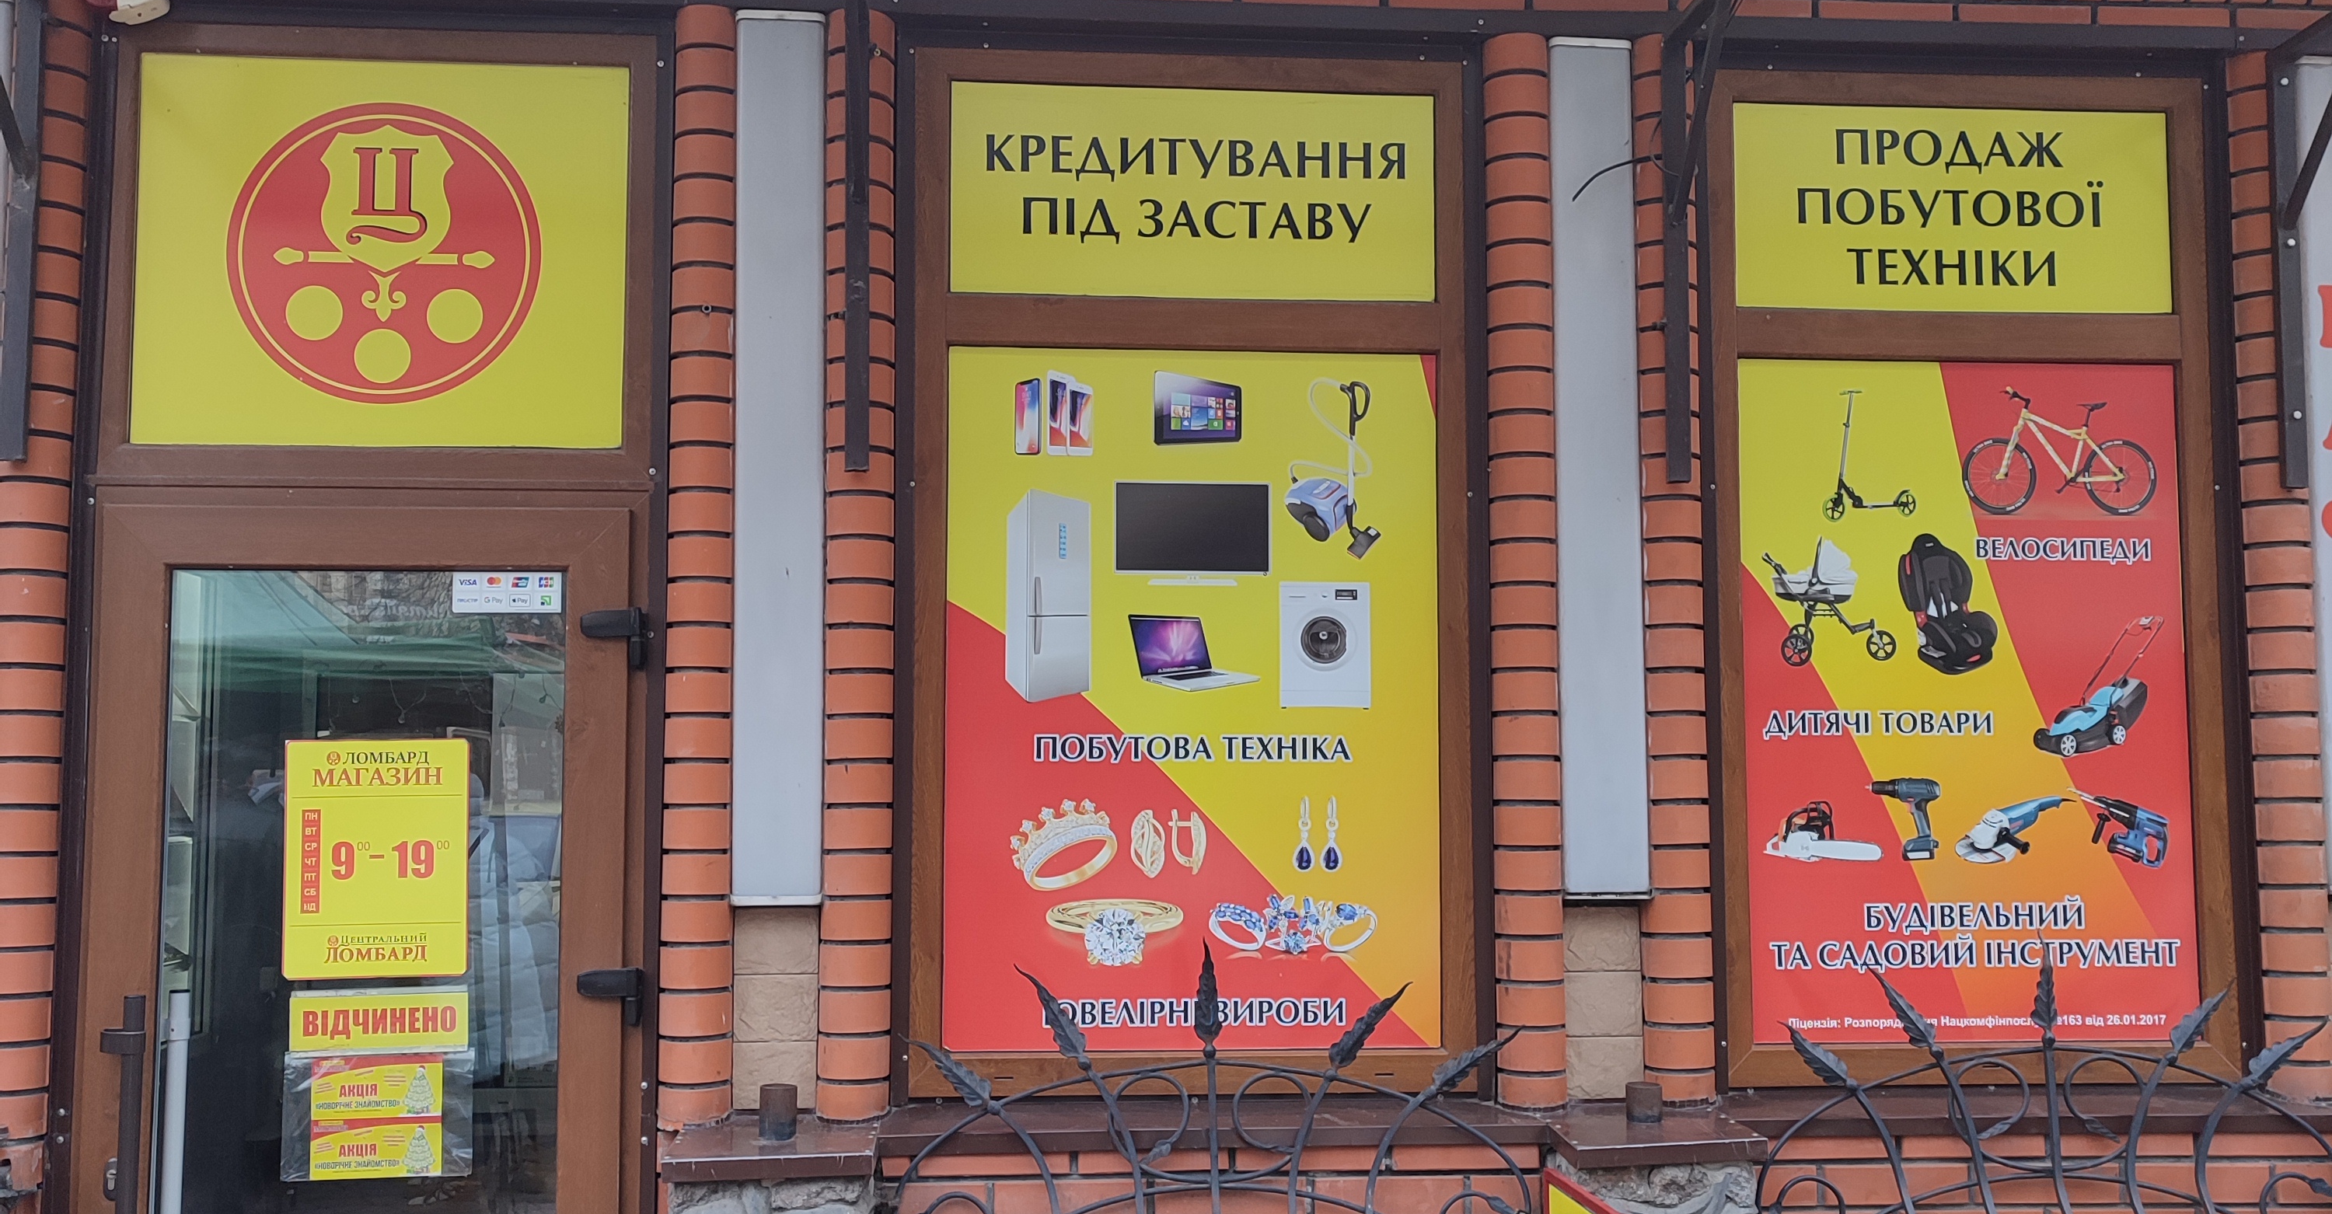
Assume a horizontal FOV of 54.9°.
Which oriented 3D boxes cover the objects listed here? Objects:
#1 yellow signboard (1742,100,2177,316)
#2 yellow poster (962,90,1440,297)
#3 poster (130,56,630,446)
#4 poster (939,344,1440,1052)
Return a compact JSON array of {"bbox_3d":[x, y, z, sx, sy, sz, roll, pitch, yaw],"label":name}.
[{"bbox_3d":[1.427,-0.718,4.064,0.814,0.374,0.020,0,-4,-5],"label":"yellow signboard"},{"bbox_3d":[0.054,-0.719,3.905,0.847,0.366,0.020,0,-5,-5],"label":"yellow poster"},{"bbox_3d":[-1.309,-0.591,3.760,0.801,0.651,0.020,0,-5,-5],"label":"poster"},{"bbox_3d":[0.053,0.150,3.871,0.852,1.199,0.020,0,-4,-5],"label":"poster"}]

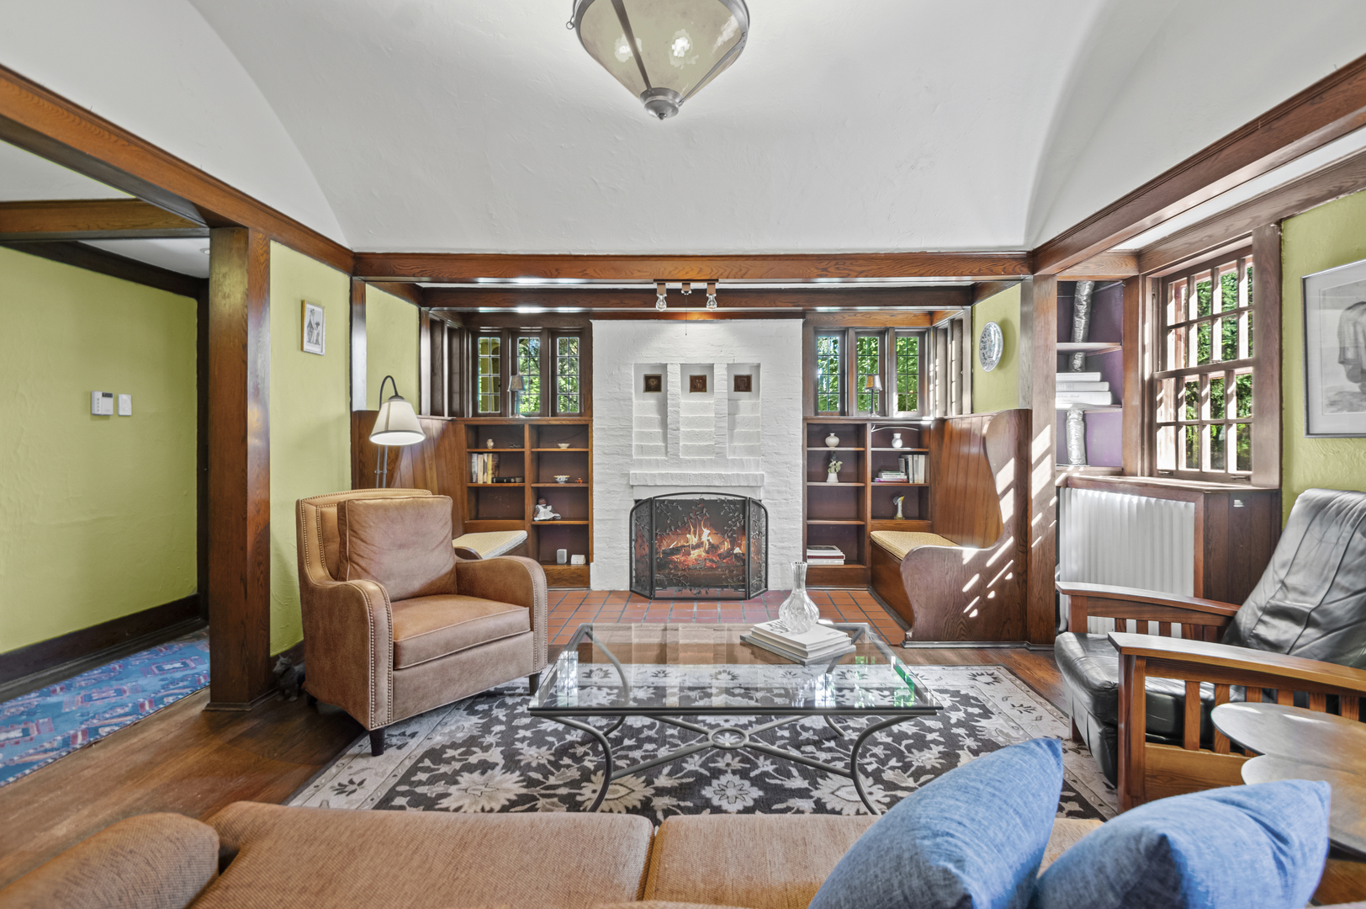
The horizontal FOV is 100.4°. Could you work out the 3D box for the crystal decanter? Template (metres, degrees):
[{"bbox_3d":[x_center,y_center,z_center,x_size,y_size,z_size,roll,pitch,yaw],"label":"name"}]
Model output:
[{"bbox_3d":[0.413,0.508,2.020,0.146,0.250,0.146,0,1,0],"label":"crystal decanter"}]

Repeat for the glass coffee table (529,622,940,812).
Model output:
[{"bbox_3d":[0.160,0.920,1.973,1.170,0.432,0.742,0,1,2],"label":"glass coffee table"}]

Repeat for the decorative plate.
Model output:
[{"bbox_3d":[2.032,-0.709,3.760,0.040,0.330,0.330,0,1,2],"label":"decorative plate"}]

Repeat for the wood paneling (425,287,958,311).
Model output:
[{"bbox_3d":[0.085,-1.108,4.070,3.850,0.145,0.120,0,1,1],"label":"wood paneling"}]

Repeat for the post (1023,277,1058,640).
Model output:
[{"bbox_3d":[2.110,0.035,3.380,0.145,2.140,0.140,0,1,2],"label":"post"}]

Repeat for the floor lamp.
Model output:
[{"bbox_3d":[-1.530,0.350,3.000,0.320,1.520,0.380,-1,1,-37],"label":"floor lamp"}]

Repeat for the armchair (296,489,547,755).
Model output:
[{"bbox_3d":[-1.200,0.645,2.650,0.780,0.940,0.775,1,1,39],"label":"armchair"}]

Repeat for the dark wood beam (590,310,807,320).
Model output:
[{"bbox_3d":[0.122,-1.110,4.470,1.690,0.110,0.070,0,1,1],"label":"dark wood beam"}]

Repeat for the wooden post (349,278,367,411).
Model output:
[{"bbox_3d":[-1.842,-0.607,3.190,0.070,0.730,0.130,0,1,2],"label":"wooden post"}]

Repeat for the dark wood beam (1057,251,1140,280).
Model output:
[{"bbox_3d":[2.424,-1.106,3.370,0.480,0.140,0.110,0,1,1],"label":"dark wood beam"}]

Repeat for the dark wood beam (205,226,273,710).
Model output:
[{"bbox_3d":[-2.030,0.050,2.630,0.185,2.150,0.160,0,1,2],"label":"dark wood beam"}]

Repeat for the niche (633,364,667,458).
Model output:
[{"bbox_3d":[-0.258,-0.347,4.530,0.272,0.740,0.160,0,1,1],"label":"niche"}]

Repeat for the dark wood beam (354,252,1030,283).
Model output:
[{"bbox_3d":[0.057,-1.106,3.375,3.940,0.145,0.135,0,1,1],"label":"dark wood beam"}]

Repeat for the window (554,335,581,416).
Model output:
[{"bbox_3d":[-0.987,-0.676,4.870,0.228,0.690,0.050,0,1,2],"label":"window"}]

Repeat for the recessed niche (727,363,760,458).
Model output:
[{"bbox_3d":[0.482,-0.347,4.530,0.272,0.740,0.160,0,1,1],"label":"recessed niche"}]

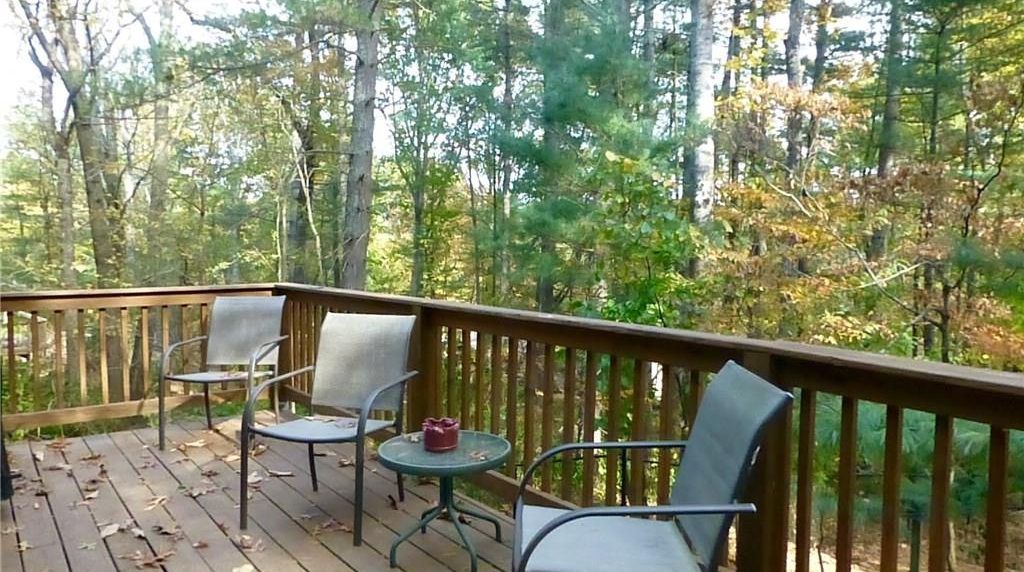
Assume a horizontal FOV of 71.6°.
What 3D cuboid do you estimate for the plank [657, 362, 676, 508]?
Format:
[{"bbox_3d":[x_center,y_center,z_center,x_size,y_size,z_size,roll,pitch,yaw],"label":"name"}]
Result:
[{"bbox_3d":[0.560,0.614,2.606,0.035,0.710,0.035,-2,4,-39],"label":"plank"}]

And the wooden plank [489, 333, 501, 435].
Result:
[{"bbox_3d":[-0.082,0.551,3.316,0.034,0.680,0.034,-2,4,-39],"label":"wooden plank"}]

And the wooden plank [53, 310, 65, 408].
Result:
[{"bbox_3d":[-2.881,0.474,4.514,0.035,0.710,0.035,-2,4,-39],"label":"wooden plank"}]

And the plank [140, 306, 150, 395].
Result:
[{"bbox_3d":[-2.491,0.462,4.828,0.035,0.710,0.035,-2,4,-39],"label":"plank"}]

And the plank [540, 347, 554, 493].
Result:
[{"bbox_3d":[0.158,0.561,3.057,0.036,0.640,0.036,-2,4,-38],"label":"plank"}]

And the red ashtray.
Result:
[{"bbox_3d":[-0.280,0.592,2.825,0.140,0.092,0.140,1,3,0],"label":"red ashtray"}]

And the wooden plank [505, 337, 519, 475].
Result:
[{"bbox_3d":[0.003,0.570,3.295,0.035,0.710,0.035,-2,4,-39],"label":"wooden plank"}]

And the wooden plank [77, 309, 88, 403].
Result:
[{"bbox_3d":[-2.739,0.455,4.527,0.036,0.640,0.036,-2,4,-38],"label":"wooden plank"}]

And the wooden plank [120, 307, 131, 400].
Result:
[{"bbox_3d":[-2.586,0.465,4.751,0.035,0.710,0.035,-2,4,-39],"label":"wooden plank"}]

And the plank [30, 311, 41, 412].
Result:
[{"bbox_3d":[-2.929,0.465,4.363,0.034,0.680,0.034,-2,4,-39],"label":"plank"}]

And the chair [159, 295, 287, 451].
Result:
[{"bbox_3d":[-1.797,0.514,4.533,0.589,0.893,0.708,1,3,3],"label":"chair"}]

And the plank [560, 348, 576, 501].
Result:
[{"bbox_3d":[0.239,0.568,2.953,0.036,0.640,0.036,-2,4,-38],"label":"plank"}]

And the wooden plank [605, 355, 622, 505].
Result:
[{"bbox_3d":[0.396,0.581,2.752,0.036,0.640,0.036,-2,4,-38],"label":"wooden plank"}]

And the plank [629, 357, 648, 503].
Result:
[{"bbox_3d":[0.472,0.587,2.654,0.036,0.640,0.036,-2,4,-38],"label":"plank"}]

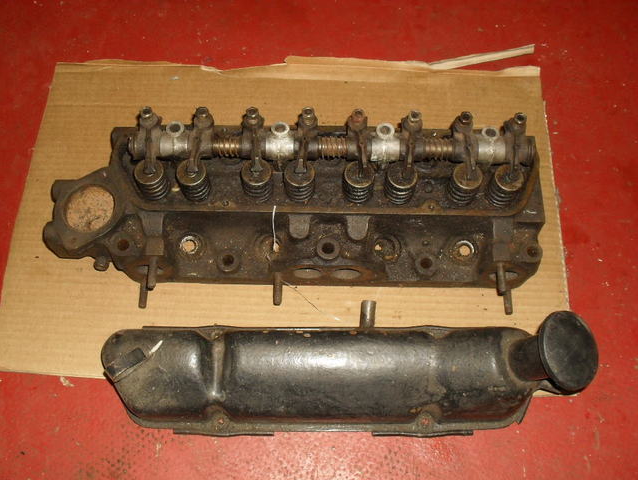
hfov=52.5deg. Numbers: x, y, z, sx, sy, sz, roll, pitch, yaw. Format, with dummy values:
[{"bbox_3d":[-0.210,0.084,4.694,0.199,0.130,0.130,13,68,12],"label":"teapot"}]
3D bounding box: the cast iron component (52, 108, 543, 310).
[{"bbox_3d":[-0.029,-0.031,0.619,0.479,0.122,0.178,1,65,0],"label":"cast iron component"}]

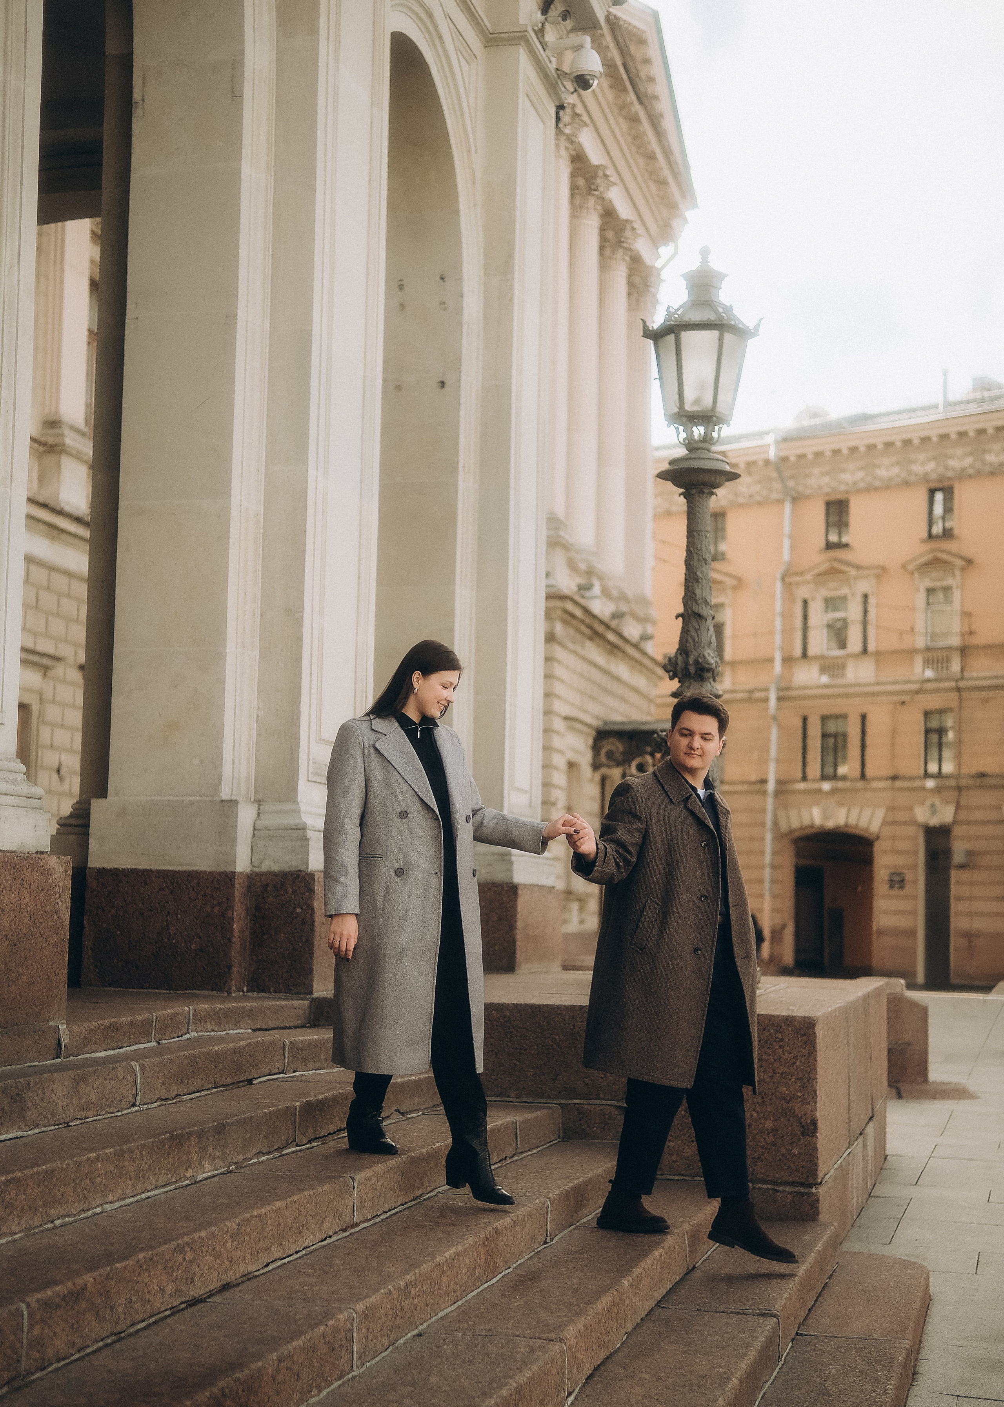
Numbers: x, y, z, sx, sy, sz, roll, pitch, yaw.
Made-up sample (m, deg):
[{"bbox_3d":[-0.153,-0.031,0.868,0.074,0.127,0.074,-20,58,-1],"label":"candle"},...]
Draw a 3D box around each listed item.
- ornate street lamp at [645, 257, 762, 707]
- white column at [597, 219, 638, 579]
[{"bbox_3d":[1.145,-0.551,12.198,0.760,4.330,0.760,0,-6,13],"label":"ornate street lamp"},{"bbox_3d":[2.314,-6.596,45.043,1.000,7.930,1.000,0,-6,13],"label":"white column"}]

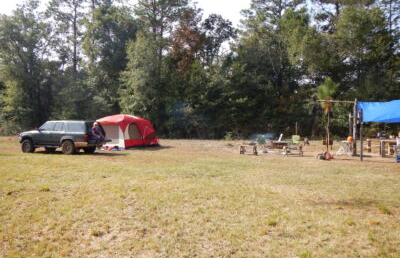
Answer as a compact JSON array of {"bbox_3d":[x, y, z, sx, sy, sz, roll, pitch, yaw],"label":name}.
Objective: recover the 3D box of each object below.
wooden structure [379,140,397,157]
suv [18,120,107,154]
[{"bbox_3d":[8.808,0.912,15.121,0.720,0.770,0.620,0,1,23],"label":"wooden structure"},{"bbox_3d":[-7.050,0.410,16.962,4.700,1.700,1.740,0,1,18],"label":"suv"}]

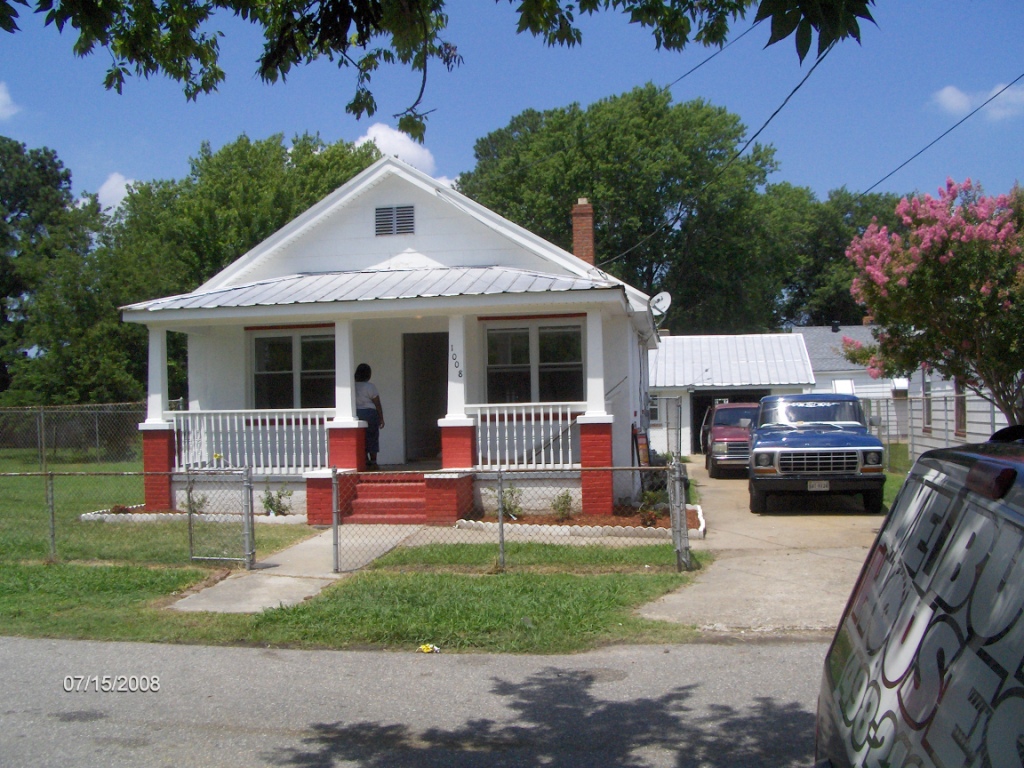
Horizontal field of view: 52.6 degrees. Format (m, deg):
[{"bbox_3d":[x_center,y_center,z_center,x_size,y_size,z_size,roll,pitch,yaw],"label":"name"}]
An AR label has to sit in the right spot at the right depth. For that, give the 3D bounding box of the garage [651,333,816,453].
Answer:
[{"bbox_3d":[7.330,0.347,37.300,6.300,4.100,6.600,-1,-1,10],"label":"garage"}]

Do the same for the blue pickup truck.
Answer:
[{"bbox_3d":[5.150,1.141,18.300,2.020,1.800,5.250,-1,-1,10],"label":"blue pickup truck"}]

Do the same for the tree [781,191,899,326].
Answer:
[{"bbox_3d":[17.000,-3.977,53.000,9.000,13.000,9.000,-1,-1,10],"label":"tree"}]

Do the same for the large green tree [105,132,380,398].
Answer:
[{"bbox_3d":[-9.200,-3.160,36.000,10.200,11.500,9.500,-1,-1,10],"label":"large green tree"}]

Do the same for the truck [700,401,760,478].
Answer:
[{"bbox_3d":[5.690,1.325,25.200,1.820,1.700,4.800,-1,-1,11],"label":"truck"}]

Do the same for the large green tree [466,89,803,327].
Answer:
[{"bbox_3d":[5.200,-5.488,46.000,15.000,16.200,14.000,-1,-1,10],"label":"large green tree"}]

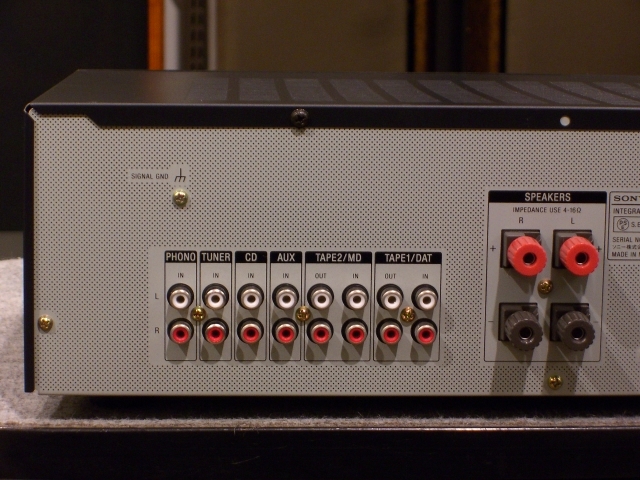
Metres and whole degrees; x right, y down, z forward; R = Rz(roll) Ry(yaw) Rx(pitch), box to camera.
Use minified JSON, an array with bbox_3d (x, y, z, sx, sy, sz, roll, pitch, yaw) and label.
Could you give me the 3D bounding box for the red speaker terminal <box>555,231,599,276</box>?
[{"bbox_3d":[0.102,0.005,0.837,0.015,0.015,0.022,0,9,-3],"label":"red speaker terminal"}]

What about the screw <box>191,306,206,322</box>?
[{"bbox_3d":[-0.049,0.030,0.845,0.006,0.006,0.003,0,10,-2],"label":"screw"}]

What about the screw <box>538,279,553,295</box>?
[{"bbox_3d":[0.091,0.019,0.848,0.006,0.006,0.003,0,10,-2],"label":"screw"}]

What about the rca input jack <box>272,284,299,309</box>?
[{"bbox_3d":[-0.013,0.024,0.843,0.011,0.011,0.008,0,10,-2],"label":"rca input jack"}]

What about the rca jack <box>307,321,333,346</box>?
[{"bbox_3d":[0.000,0.037,0.844,0.011,0.011,0.008,0,9,-3],"label":"rca jack"}]

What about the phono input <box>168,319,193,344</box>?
[{"bbox_3d":[-0.056,0.038,0.841,0.011,0.011,0.008,0,10,-3],"label":"phono input"}]

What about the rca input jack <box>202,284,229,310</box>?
[{"bbox_3d":[-0.041,0.023,0.839,0.011,0.011,0.008,0,9,-3],"label":"rca input jack"}]

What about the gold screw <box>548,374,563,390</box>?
[{"bbox_3d":[0.096,0.058,0.855,0.006,0.006,0.002,0,9,-3],"label":"gold screw"}]

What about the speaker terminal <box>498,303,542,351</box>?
[{"bbox_3d":[0.081,0.035,0.840,0.015,0.015,0.022,0,9,-3],"label":"speaker terminal"}]

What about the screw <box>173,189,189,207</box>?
[{"bbox_3d":[-0.055,-0.017,0.836,0.006,0.006,0.003,0,10,-2],"label":"screw"}]

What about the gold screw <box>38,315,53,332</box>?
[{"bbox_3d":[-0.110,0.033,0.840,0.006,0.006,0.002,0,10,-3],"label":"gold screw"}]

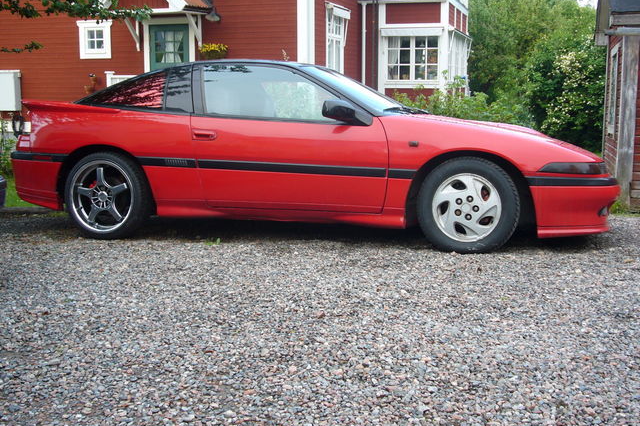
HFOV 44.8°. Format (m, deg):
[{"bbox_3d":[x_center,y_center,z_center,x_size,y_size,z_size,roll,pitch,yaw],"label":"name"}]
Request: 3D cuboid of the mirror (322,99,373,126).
[{"bbox_3d":[0.167,-0.612,4.750,0.260,0.155,0.220,2,8,16],"label":"mirror"}]

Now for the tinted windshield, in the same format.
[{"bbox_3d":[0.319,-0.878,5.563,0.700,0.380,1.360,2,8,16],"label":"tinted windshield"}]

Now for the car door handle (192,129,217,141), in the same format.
[{"bbox_3d":[-0.753,-0.507,5.088,0.170,0.078,0.045,2,8,16],"label":"car door handle"}]

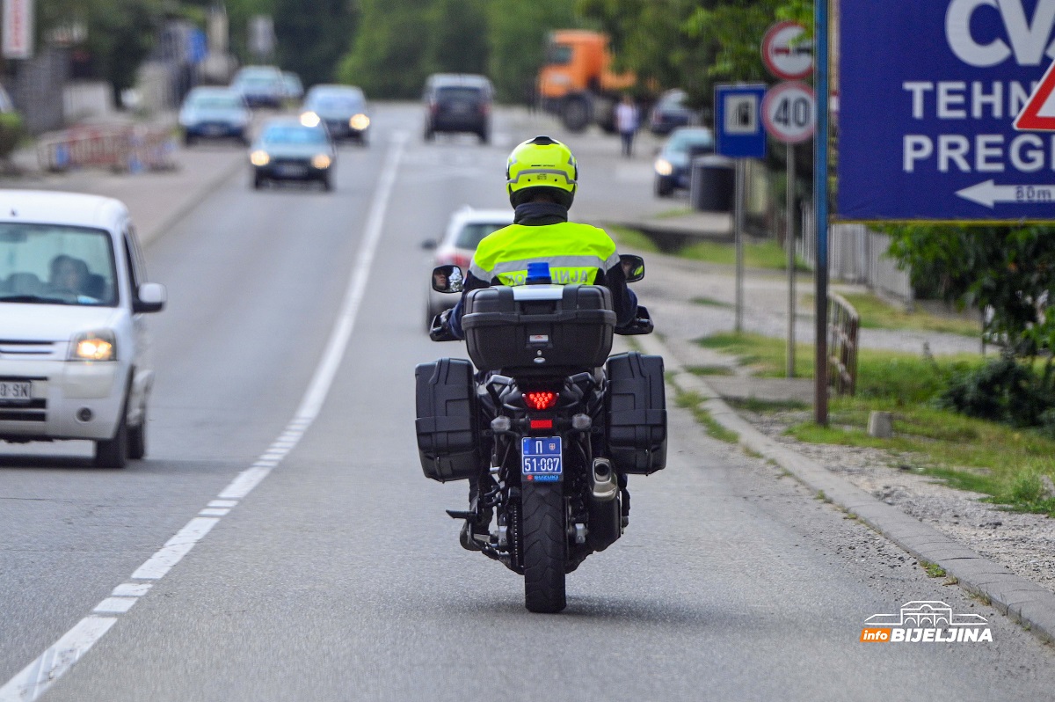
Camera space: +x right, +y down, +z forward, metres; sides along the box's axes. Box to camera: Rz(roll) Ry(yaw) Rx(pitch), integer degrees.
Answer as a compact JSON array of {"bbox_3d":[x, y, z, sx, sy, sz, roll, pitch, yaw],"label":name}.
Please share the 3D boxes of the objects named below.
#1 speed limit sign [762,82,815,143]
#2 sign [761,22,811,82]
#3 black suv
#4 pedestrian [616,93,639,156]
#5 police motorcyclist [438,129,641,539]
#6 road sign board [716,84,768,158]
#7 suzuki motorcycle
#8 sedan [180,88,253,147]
[{"bbox_3d":[2.618,-2.367,58.000,0.600,0.600,0.050,0,1,2],"label":"speed limit sign"},{"bbox_3d":[2.623,-2.993,58.200,0.600,0.600,0.050,0,1,2],"label":"sign"},{"bbox_3d":[-1.895,-6.618,160.800,1.820,1.780,4.450,0,3,-1],"label":"black suv"},{"bbox_3d":[2.743,-6.188,161.000,0.550,1.660,0.350,0,1,0],"label":"pedestrian"},{"bbox_3d":[0.050,-0.036,22.600,0.750,1.580,0.800,0,1,0],"label":"police motorcyclist"},{"bbox_3d":[2.487,-2.689,68.300,0.600,0.880,0.050,0,1,2],"label":"road sign board"},{"bbox_3d":[0.055,0.275,22.400,0.920,1.380,2.280,-1,1,0],"label":"suzuki motorcycle"},{"bbox_3d":[-8.212,-6.155,154.300,1.750,1.480,4.300,0,3,-1],"label":"sedan"}]

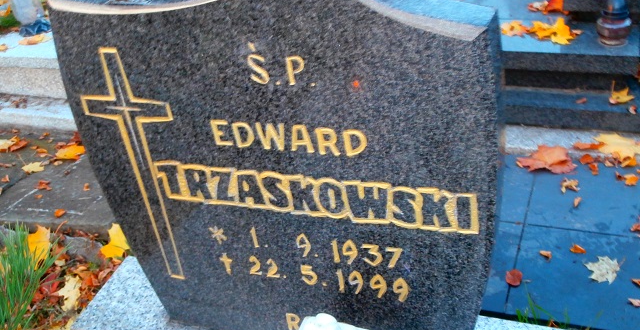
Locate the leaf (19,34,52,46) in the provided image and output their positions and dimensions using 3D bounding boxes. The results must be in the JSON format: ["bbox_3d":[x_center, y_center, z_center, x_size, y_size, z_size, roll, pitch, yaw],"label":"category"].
[{"bbox_3d":[-1.144,-0.503,2.814,0.128,0.020,0.098,-20,33,-18],"label":"leaf"}]

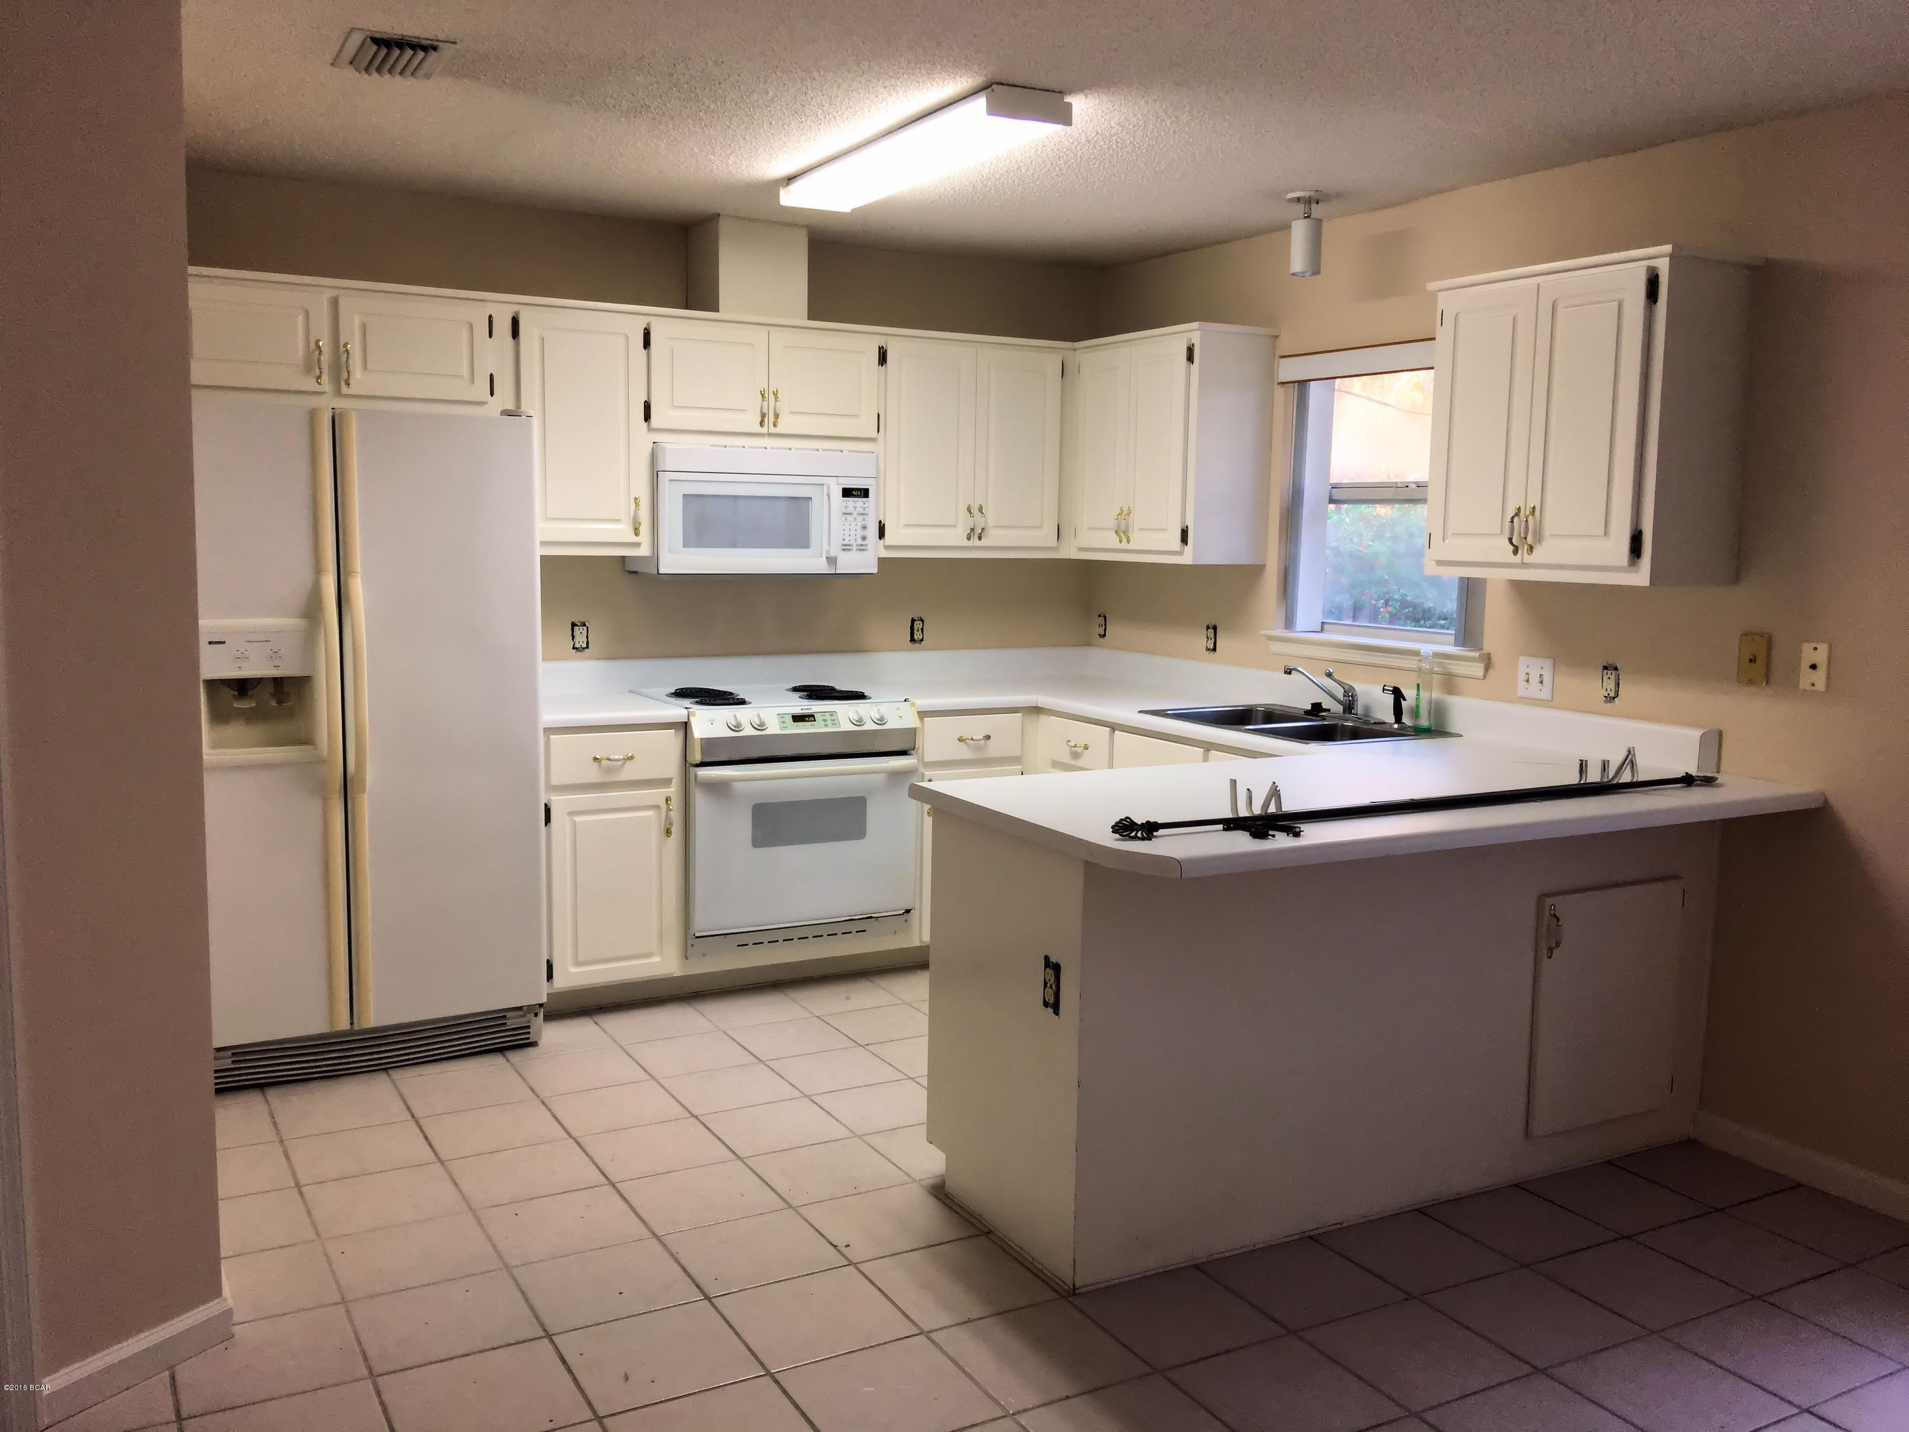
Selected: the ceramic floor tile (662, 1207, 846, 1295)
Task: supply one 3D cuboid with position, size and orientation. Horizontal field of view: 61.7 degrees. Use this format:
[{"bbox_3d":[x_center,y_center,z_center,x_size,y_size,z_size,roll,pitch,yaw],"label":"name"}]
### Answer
[{"bbox_3d":[-0.410,1.093,3.257,0.298,0.012,0.298,-3,8,-29],"label":"ceramic floor tile"}]

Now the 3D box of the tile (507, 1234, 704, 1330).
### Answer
[{"bbox_3d":[-0.676,1.106,3.105,0.298,0.012,0.298,-3,8,-29],"label":"tile"}]

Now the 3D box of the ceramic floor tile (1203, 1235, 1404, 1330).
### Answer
[{"bbox_3d":[0.689,1.128,3.177,0.295,0.010,0.295,-3,8,-29],"label":"ceramic floor tile"}]

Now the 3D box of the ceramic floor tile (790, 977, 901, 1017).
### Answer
[{"bbox_3d":[-0.357,0.893,5.042,0.295,0.010,0.295,-3,8,-29],"label":"ceramic floor tile"}]

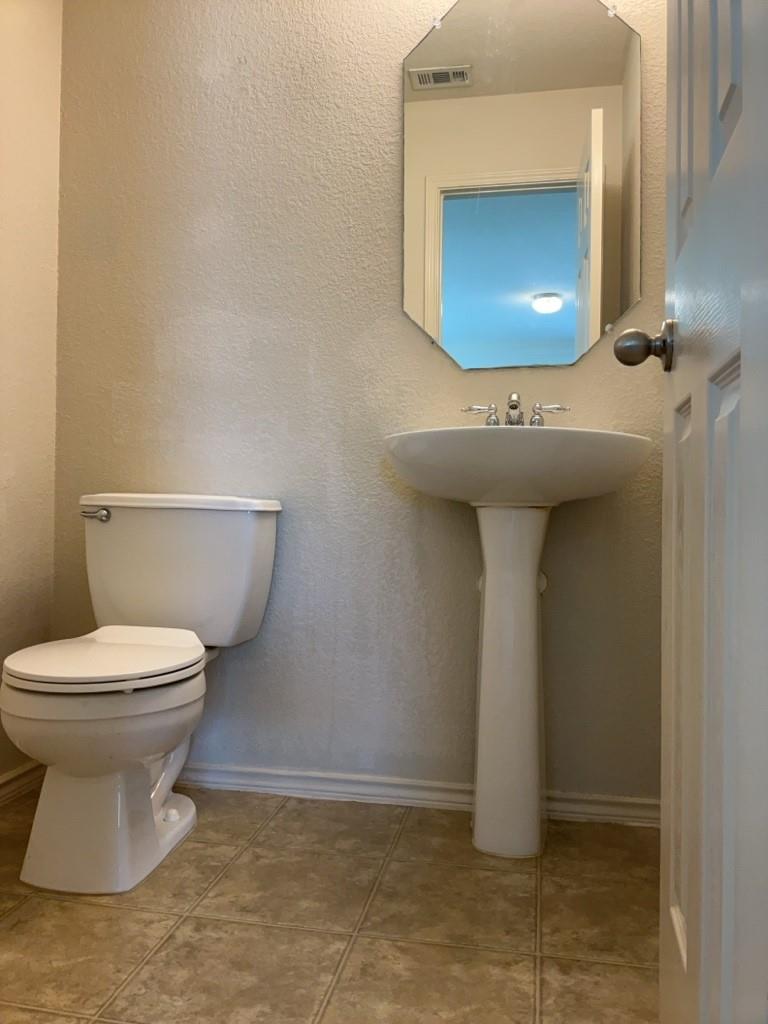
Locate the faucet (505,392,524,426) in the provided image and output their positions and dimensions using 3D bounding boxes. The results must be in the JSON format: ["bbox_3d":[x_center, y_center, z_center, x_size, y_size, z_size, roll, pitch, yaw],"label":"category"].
[{"bbox_3d":[0.293,-0.225,1.796,0.043,0.087,0.120,1,-1,11],"label":"faucet"}]

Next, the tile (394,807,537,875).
[{"bbox_3d":[0.188,0.728,1.778,0.298,0.010,0.307,1,-1,11],"label":"tile"}]

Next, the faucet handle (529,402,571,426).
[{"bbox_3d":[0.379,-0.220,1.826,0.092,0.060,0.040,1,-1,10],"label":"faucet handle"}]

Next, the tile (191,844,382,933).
[{"bbox_3d":[-0.169,0.720,1.532,0.298,0.010,0.298,1,-1,11],"label":"tile"}]

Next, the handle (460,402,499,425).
[{"bbox_3d":[0.222,-0.220,1.853,0.091,0.064,0.034,1,-1,11],"label":"handle"}]

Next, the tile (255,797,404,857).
[{"bbox_3d":[-0.111,0.724,1.835,0.298,0.010,0.307,1,-1,11],"label":"tile"}]

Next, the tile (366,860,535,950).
[{"bbox_3d":[0.129,0.724,1.475,0.298,0.010,0.298,1,-1,11],"label":"tile"}]

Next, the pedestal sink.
[{"bbox_3d":[0.271,0.277,1.702,0.560,0.894,0.459,1,-1,11],"label":"pedestal sink"}]

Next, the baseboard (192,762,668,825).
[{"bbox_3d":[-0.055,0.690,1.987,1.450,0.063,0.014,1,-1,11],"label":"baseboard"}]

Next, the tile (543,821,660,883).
[{"bbox_3d":[0.483,0.733,1.721,0.292,0.010,0.307,1,-1,11],"label":"tile"}]

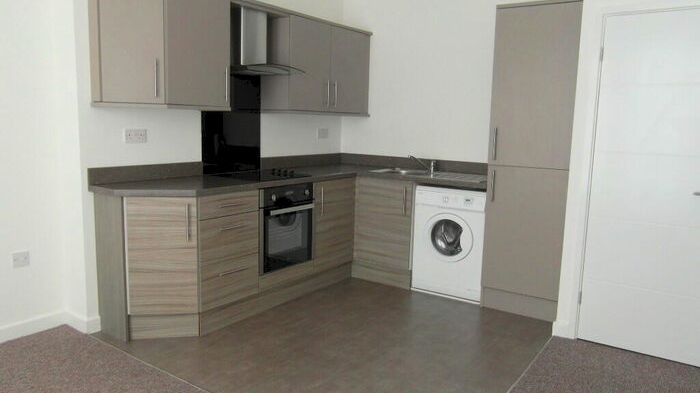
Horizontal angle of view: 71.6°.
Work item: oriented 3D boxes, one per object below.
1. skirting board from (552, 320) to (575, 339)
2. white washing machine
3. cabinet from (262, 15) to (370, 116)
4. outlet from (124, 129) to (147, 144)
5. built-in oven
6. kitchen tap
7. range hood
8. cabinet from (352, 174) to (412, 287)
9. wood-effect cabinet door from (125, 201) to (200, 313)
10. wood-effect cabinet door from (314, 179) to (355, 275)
[{"bbox_3d":[1.373,0.859,3.115,0.125,0.100,0.025,7,10,35],"label":"skirting board"},{"bbox_3d":[0.909,0.342,3.968,0.586,0.862,0.570,7,10,35],"label":"white washing machine"},{"bbox_3d":[-0.272,-1.112,4.333,0.330,0.767,1.122,7,10,35],"label":"cabinet"},{"bbox_3d":[-1.388,-0.391,3.168,0.012,0.086,0.146,7,10,35],"label":"outlet"},{"bbox_3d":[-0.660,0.199,3.703,0.570,0.606,0.585,7,10,35],"label":"built-in oven"},{"bbox_3d":[0.623,-0.280,4.250,0.250,0.145,0.050,4,9,21],"label":"kitchen tap"},{"bbox_3d":[-0.704,-1.122,3.579,0.500,0.450,0.587,7,10,35],"label":"range hood"},{"bbox_3d":[0.439,0.271,4.309,0.575,0.886,0.598,7,10,35],"label":"cabinet"},{"bbox_3d":[-1.114,0.365,2.890,0.401,0.720,0.022,-1,8,-12],"label":"wood-effect cabinet door"},{"bbox_3d":[-0.135,0.224,4.007,0.024,0.729,0.535,7,10,36],"label":"wood-effect cabinet door"}]

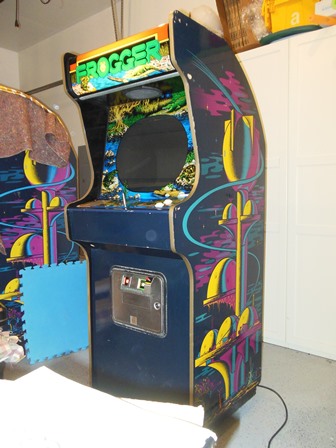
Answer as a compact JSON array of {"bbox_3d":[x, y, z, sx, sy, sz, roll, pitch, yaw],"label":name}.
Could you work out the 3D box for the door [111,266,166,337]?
[{"bbox_3d":[-0.151,0.367,1.555,0.338,0.308,0.040,3,6,33],"label":"door"}]

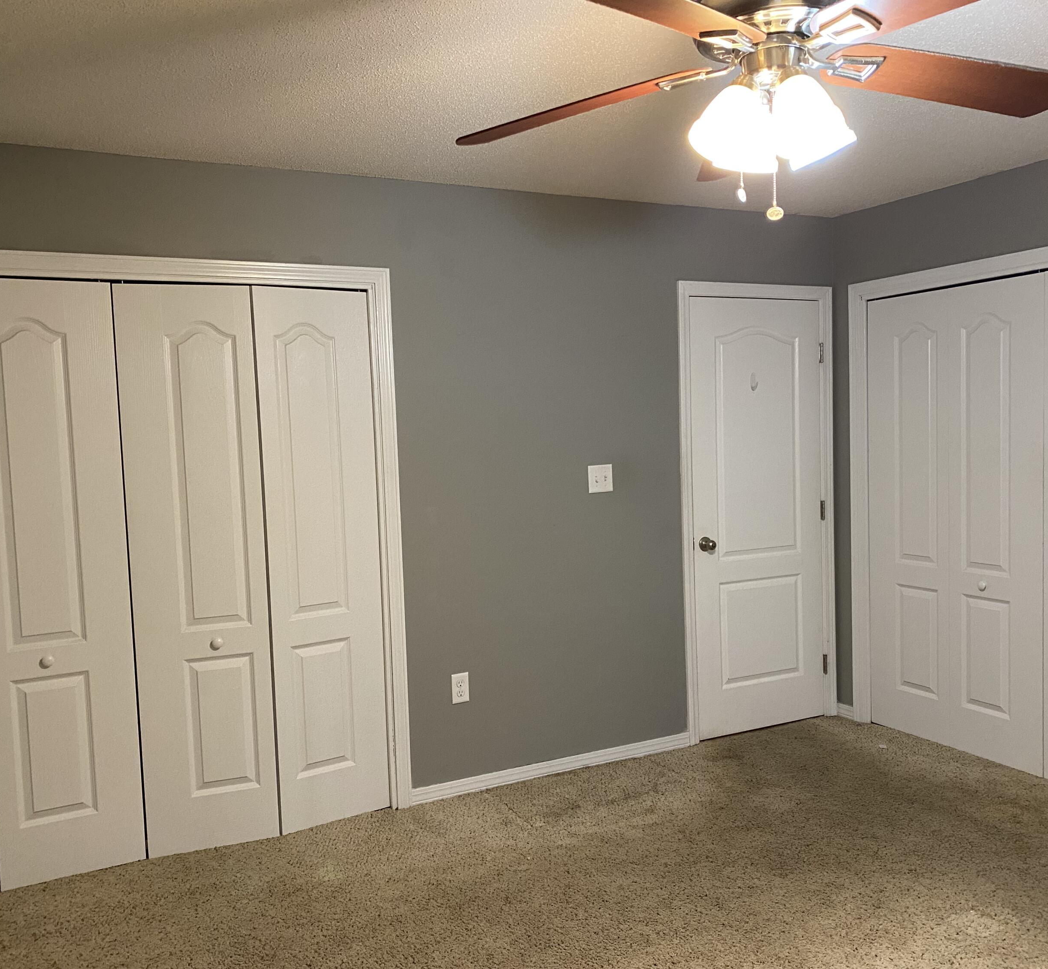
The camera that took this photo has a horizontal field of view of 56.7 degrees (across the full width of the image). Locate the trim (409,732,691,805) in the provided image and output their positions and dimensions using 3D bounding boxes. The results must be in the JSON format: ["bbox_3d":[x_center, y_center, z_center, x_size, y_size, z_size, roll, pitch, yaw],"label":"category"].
[{"bbox_3d":[0.159,1.193,4.103,1.339,0.068,0.020,-4,4,-27],"label":"trim"}]

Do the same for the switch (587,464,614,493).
[{"bbox_3d":[0.329,-0.023,4.135,0.119,0.114,0.018,-4,4,-27],"label":"switch"}]

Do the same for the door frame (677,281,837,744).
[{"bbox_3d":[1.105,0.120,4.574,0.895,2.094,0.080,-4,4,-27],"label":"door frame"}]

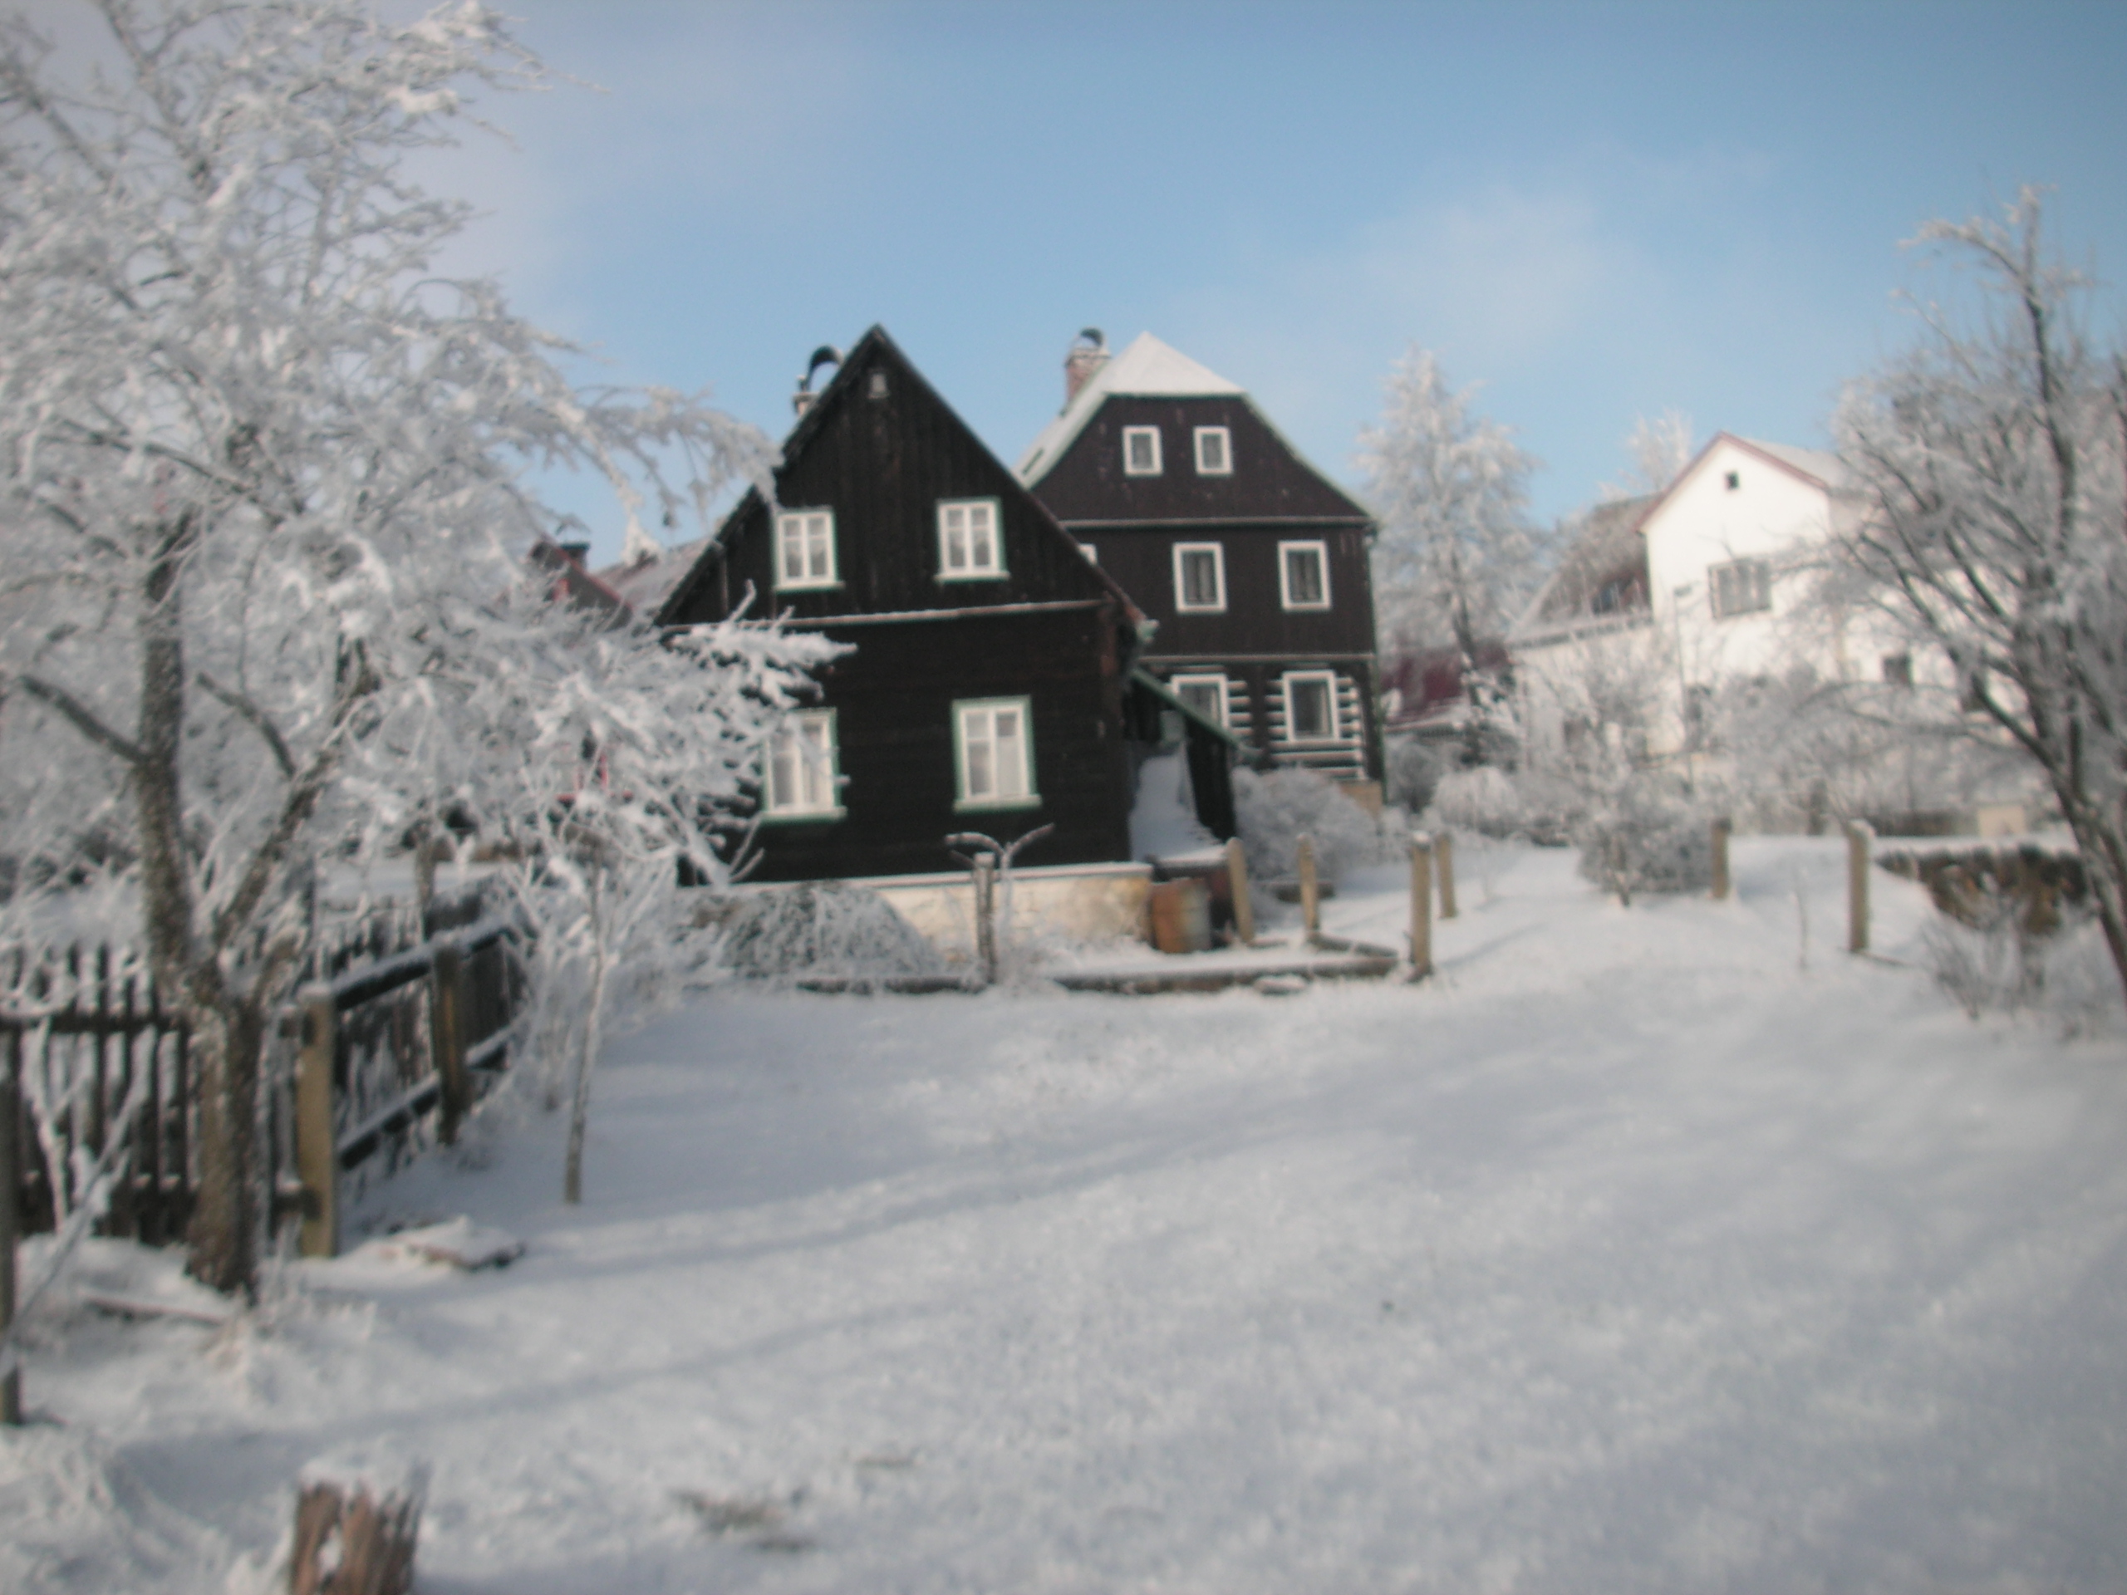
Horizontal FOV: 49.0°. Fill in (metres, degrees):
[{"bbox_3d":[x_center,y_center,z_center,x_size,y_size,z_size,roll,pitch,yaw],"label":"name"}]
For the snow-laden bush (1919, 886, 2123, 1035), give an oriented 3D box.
[{"bbox_3d":[6.026,1.015,14.700,1.261,0.883,1.100,-5,-6,22],"label":"snow-laden bush"}]

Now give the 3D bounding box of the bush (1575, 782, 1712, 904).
[{"bbox_3d":[7.213,0.588,29.000,1.659,1.441,1.500,-5,-5,14],"label":"bush"}]

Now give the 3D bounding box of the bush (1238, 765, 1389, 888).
[{"bbox_3d":[3.314,0.433,32.000,2.187,1.613,2.000,-4,-5,6],"label":"bush"}]

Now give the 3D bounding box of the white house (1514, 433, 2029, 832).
[{"bbox_3d":[19.219,-4.608,63.996,9.800,8.740,9.890,1,-7,-43],"label":"white house"}]

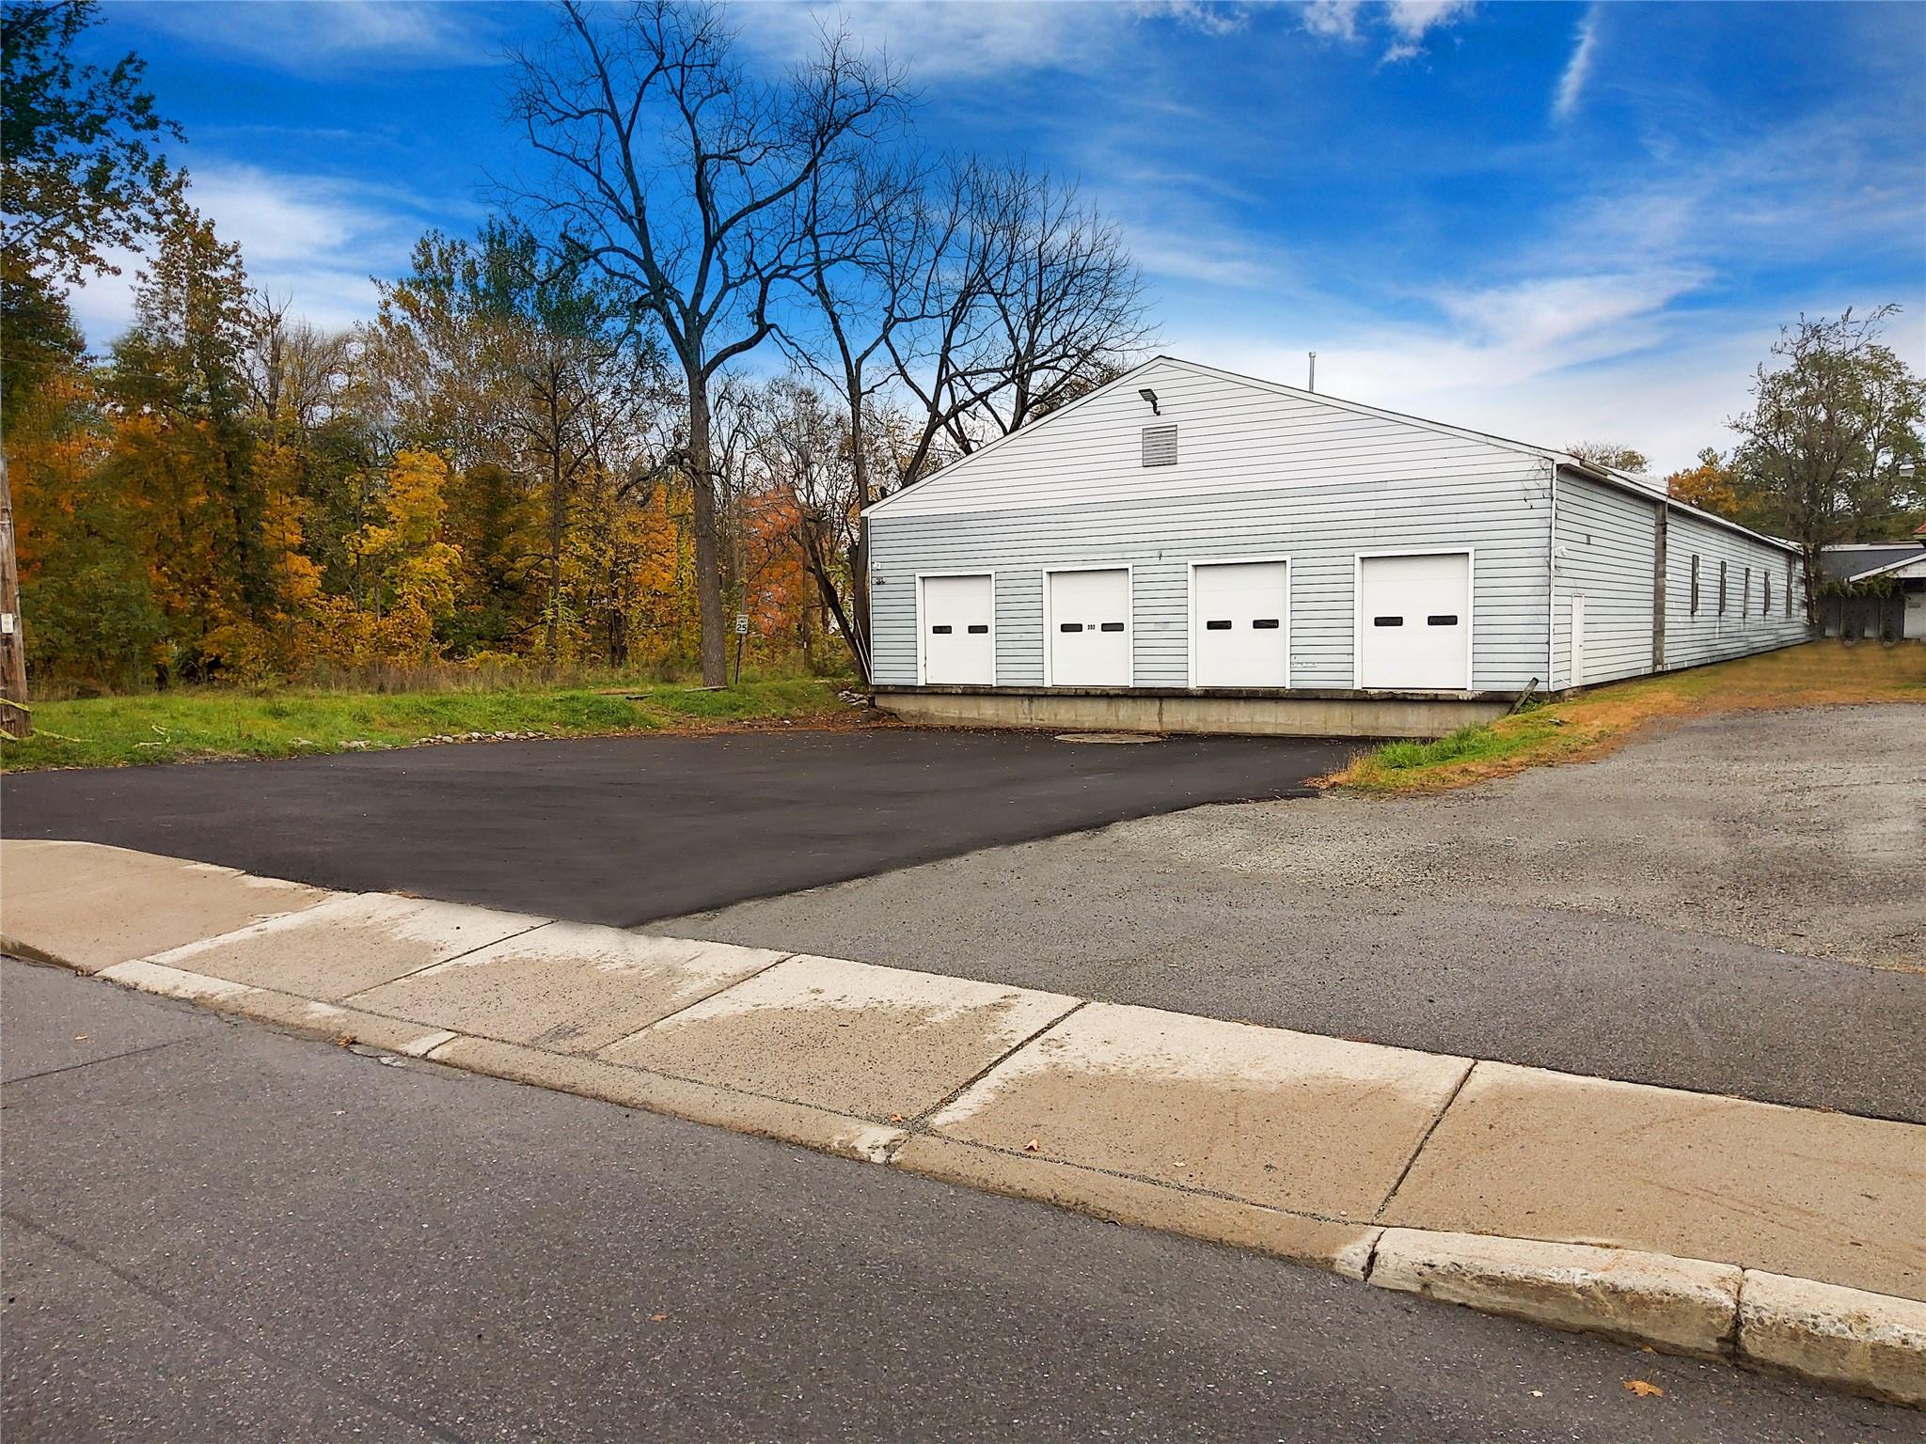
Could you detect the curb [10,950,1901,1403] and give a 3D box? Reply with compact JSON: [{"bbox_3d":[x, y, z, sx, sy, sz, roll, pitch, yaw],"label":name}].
[{"bbox_3d":[-1.479,1.234,5.352,8.500,0.150,0.270,1,4,33],"label":"curb"}]

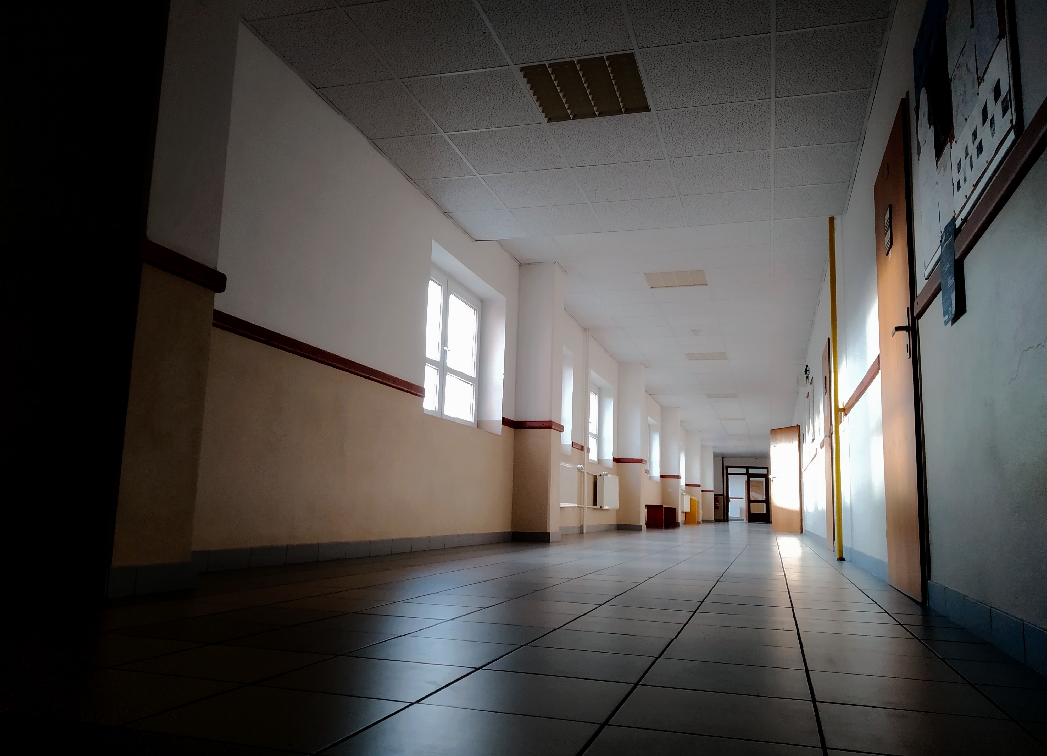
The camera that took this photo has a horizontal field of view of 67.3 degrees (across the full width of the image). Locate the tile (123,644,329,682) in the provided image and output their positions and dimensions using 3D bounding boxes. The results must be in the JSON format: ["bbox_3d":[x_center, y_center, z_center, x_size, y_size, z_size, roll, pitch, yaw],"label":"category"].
[{"bbox_3d":[-0.558,0.544,1.498,0.298,0.010,0.295,-1,-10,17],"label":"tile"}]

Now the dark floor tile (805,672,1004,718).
[{"bbox_3d":[0.667,0.564,1.399,0.293,0.010,0.285,-1,-10,17],"label":"dark floor tile"}]

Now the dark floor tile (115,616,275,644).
[{"bbox_3d":[-0.760,0.599,1.862,0.297,0.010,0.288,-1,-10,17],"label":"dark floor tile"}]

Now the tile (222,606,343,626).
[{"bbox_3d":[-0.678,0.650,2.139,0.298,0.010,0.293,-1,-10,17],"label":"tile"}]

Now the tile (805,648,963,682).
[{"bbox_3d":[0.764,0.623,1.697,0.298,0.010,0.295,-1,-10,17],"label":"tile"}]

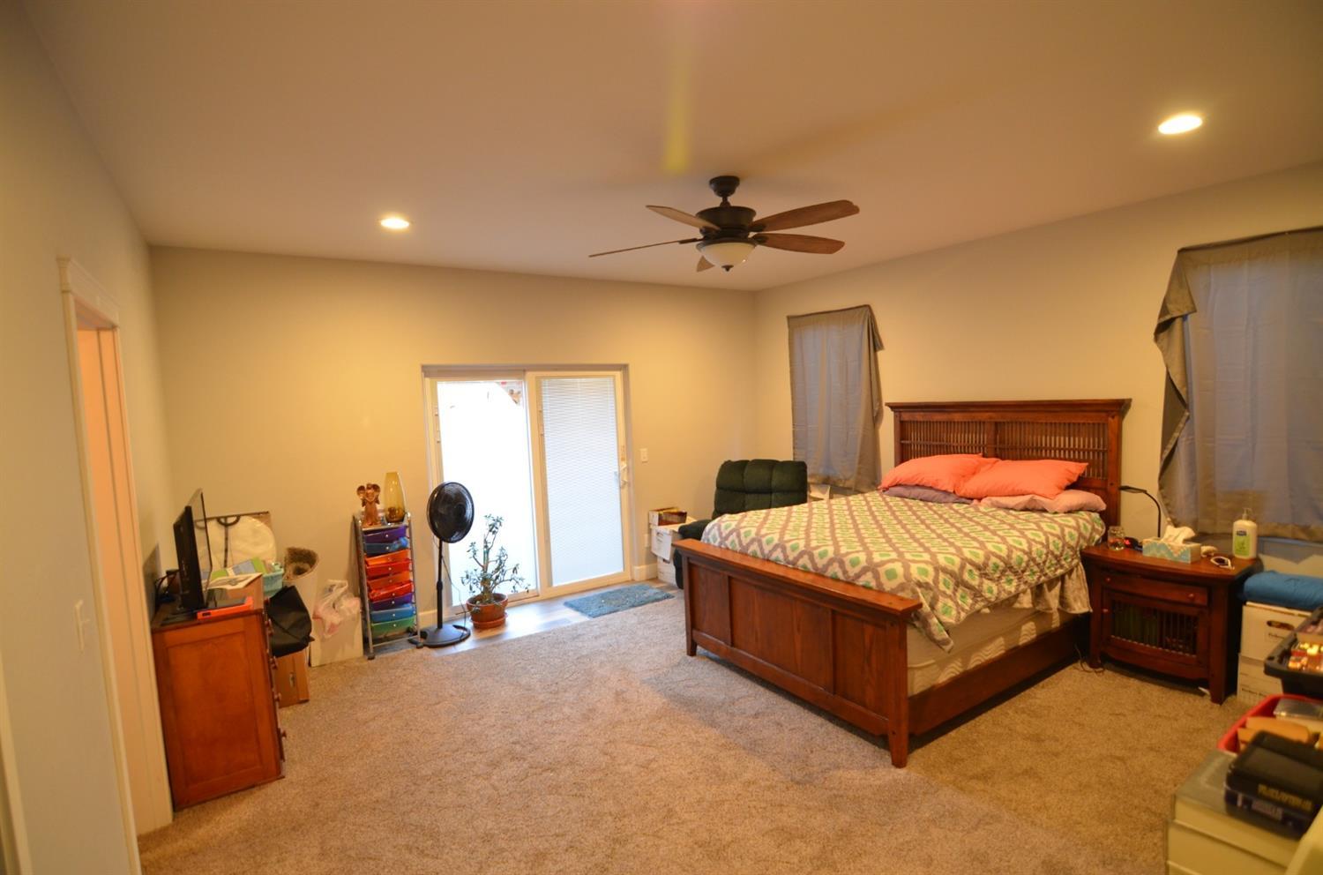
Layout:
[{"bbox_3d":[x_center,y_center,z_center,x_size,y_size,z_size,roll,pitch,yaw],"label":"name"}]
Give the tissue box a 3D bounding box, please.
[{"bbox_3d":[2.819,0.622,3.243,0.126,0.084,0.210,-6,6,-36],"label":"tissue box"}]

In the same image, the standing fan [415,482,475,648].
[{"bbox_3d":[-1.642,0.902,4.335,0.420,1.170,0.450,0,5,28],"label":"standing fan"}]

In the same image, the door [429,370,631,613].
[{"bbox_3d":[-1.056,0.418,5.105,1.700,1.990,0.120,-5,4,-32],"label":"door"}]

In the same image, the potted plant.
[{"bbox_3d":[-1.351,1.052,4.667,0.480,0.860,0.420,-5,4,-32],"label":"potted plant"}]

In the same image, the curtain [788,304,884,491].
[{"bbox_3d":[1.593,-0.355,5.409,0.100,1.640,0.970,-6,5,-39],"label":"curtain"}]

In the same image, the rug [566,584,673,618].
[{"bbox_3d":[-0.351,1.374,4.976,0.785,0.015,0.445,-5,5,-31],"label":"rug"}]

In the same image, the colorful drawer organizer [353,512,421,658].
[{"bbox_3d":[-2.007,1.049,4.297,0.340,0.970,0.360,-5,4,-32],"label":"colorful drawer organizer"}]

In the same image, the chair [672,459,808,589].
[{"bbox_3d":[0.785,0.773,5.330,0.980,1.060,0.930,0,5,26],"label":"chair"}]

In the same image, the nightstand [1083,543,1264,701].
[{"bbox_3d":[2.998,1.042,3.481,0.460,0.670,0.700,-5,5,-37],"label":"nightstand"}]

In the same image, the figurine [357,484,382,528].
[{"bbox_3d":[-2.042,0.477,4.097,0.160,0.300,0.110,-5,5,-30],"label":"figurine"}]

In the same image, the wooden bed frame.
[{"bbox_3d":[1.569,0.612,3.842,2.225,1.600,1.710,-5,5,-33],"label":"wooden bed frame"}]

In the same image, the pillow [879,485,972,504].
[{"bbox_3d":[2.000,0.399,4.511,0.450,0.160,0.700,-5,5,-35],"label":"pillow"}]

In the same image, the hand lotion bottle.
[{"bbox_3d":[3.158,0.515,3.166,0.060,0.280,0.085,-5,5,-29],"label":"hand lotion bottle"}]

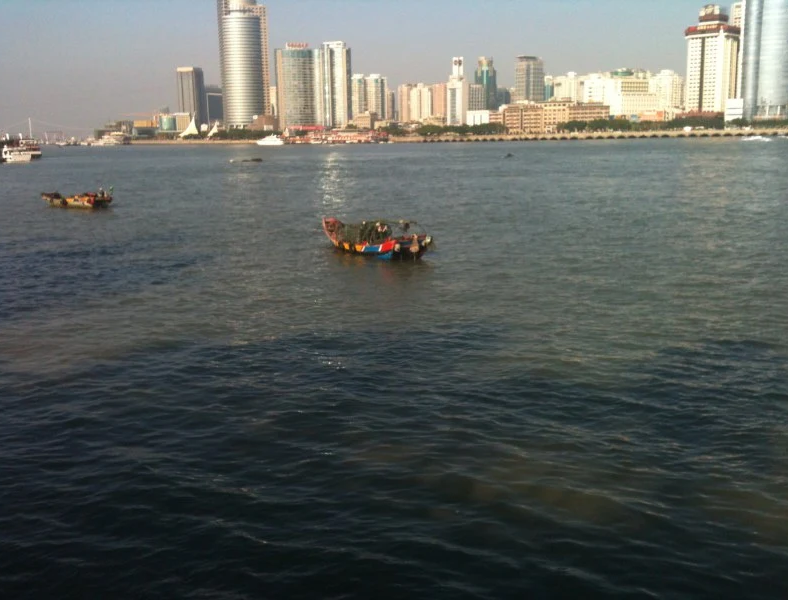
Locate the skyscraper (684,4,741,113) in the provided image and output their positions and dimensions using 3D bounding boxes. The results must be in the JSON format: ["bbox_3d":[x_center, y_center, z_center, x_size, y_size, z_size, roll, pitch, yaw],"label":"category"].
[{"bbox_3d":[248.368,-179.719,630.876,30.000,91.000,30.000,-11,15,-40],"label":"skyscraper"}]

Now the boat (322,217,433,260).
[{"bbox_3d":[-1.175,-3.879,49.651,2.500,2.000,8.000,-9,14,-34],"label":"boat"}]

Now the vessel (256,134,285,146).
[{"bbox_3d":[-103.640,-134.181,679.064,23.000,8.800,6.000,-3,12,-8],"label":"vessel"}]

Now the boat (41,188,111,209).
[{"bbox_3d":[-33.964,-10.918,86.792,7.900,2.000,2.500,3,12,21],"label":"boat"}]

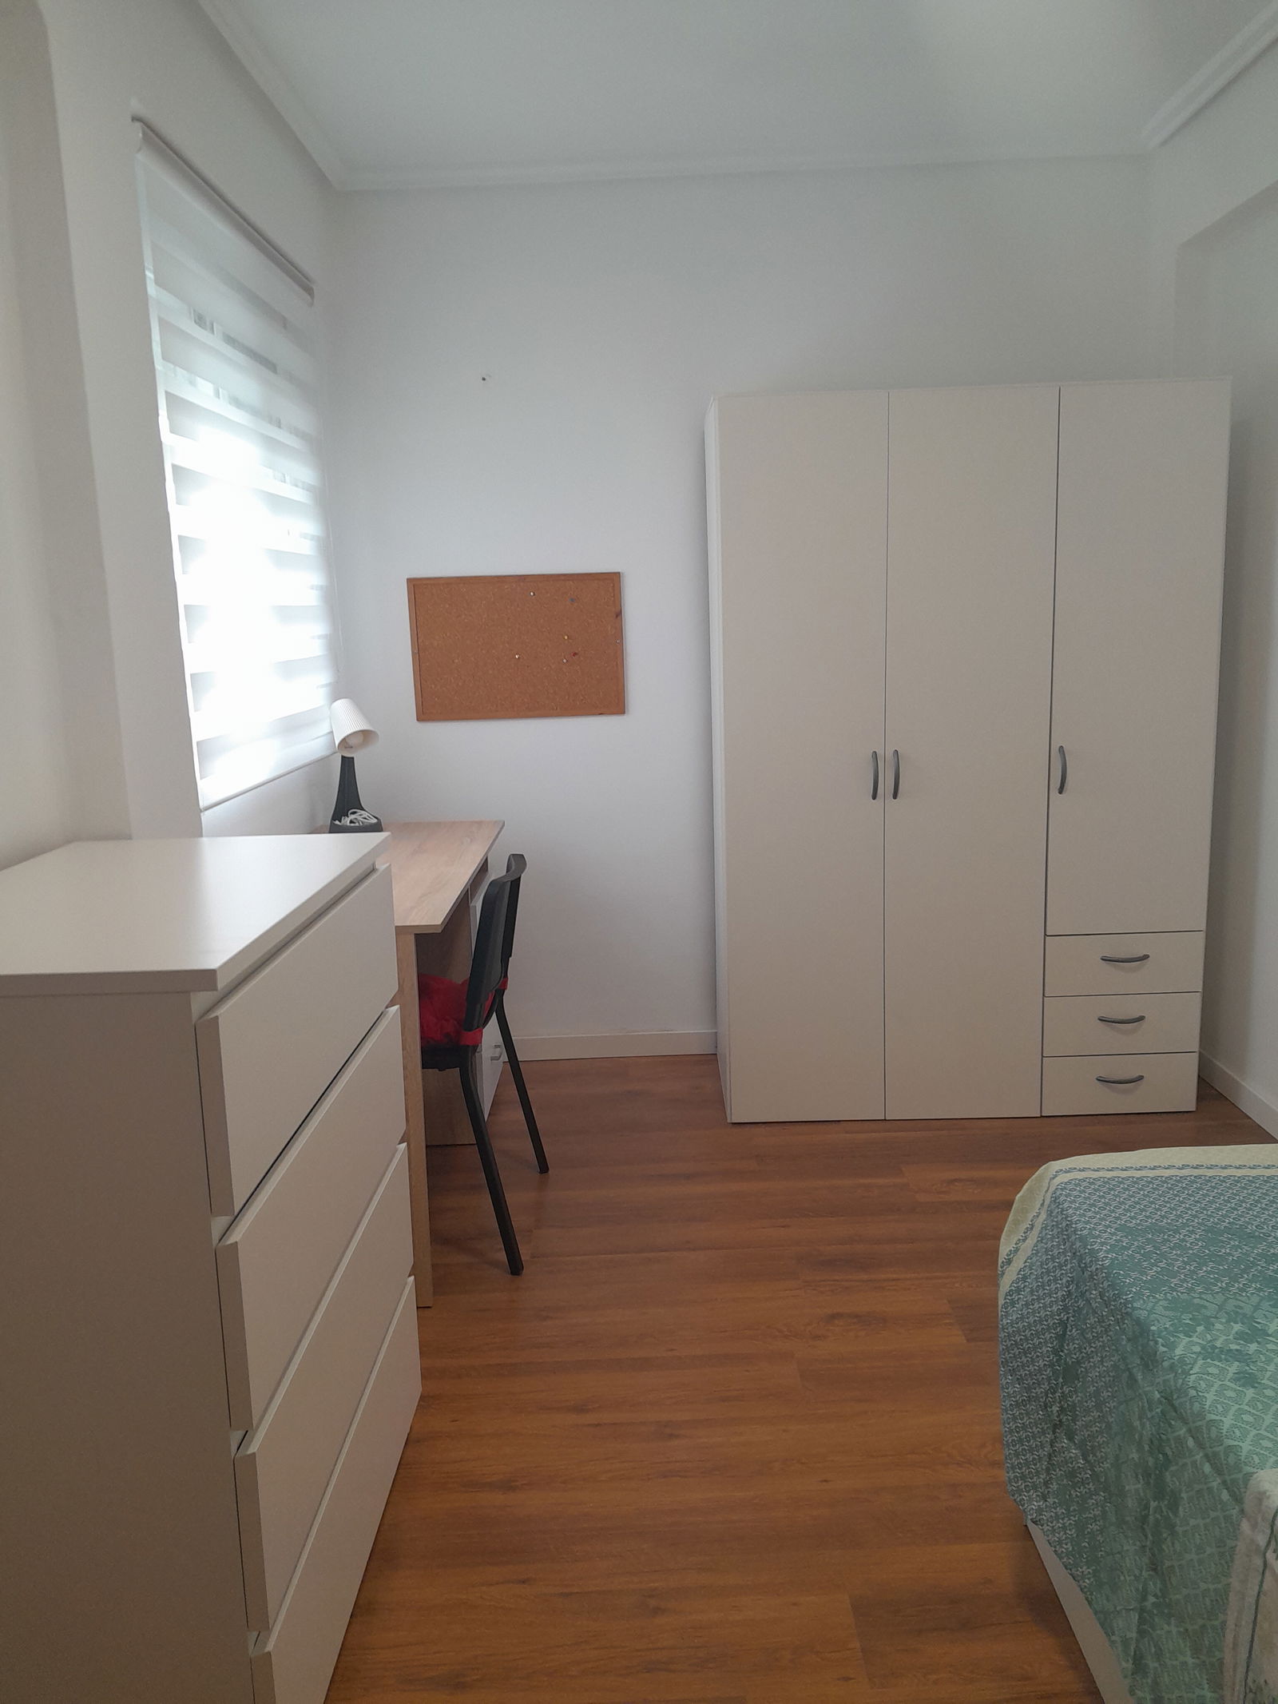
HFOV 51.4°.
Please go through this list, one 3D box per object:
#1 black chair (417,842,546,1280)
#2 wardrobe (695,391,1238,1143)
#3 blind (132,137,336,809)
[{"bbox_3d":[-0.501,0.426,2.864,0.540,0.785,0.530,-1,10,2],"label":"black chair"},{"bbox_3d":[0.817,-0.246,3.534,1.195,1.801,0.525,-1,10,2],"label":"wardrobe"},{"bbox_3d":[-0.800,-0.732,2.830,0.055,1.140,1.100,-1,10,2],"label":"blind"}]

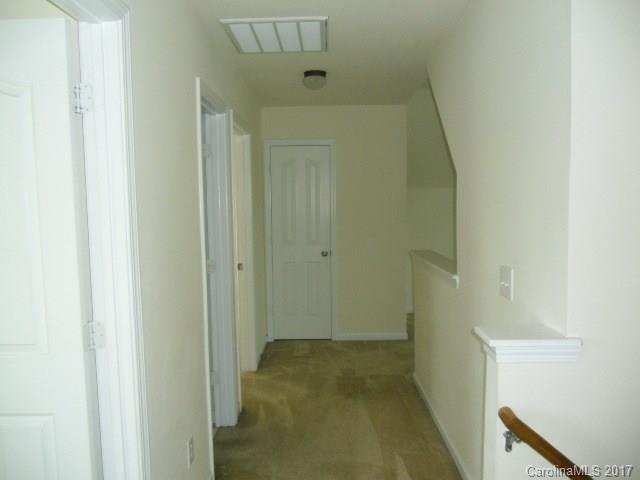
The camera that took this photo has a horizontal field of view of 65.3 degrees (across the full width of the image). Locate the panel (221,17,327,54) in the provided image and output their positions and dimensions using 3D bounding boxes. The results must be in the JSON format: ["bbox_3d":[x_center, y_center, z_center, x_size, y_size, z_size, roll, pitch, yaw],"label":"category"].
[{"bbox_3d":[-0.236,-1.182,2.919,0.570,0.020,0.575,-1,4,0],"label":"panel"}]

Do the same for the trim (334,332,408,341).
[{"bbox_3d":[0.556,1.021,5.263,0.760,0.080,0.015,-1,4,0],"label":"trim"}]

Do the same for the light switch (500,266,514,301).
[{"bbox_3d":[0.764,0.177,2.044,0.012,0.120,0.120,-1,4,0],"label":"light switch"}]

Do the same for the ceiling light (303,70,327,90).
[{"bbox_3d":[-0.038,-1.201,3.780,0.185,0.125,0.185,-1,4,0],"label":"ceiling light"}]

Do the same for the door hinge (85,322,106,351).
[{"bbox_3d":[-0.671,0.291,1.493,0.050,0.090,0.030,-1,4,0],"label":"door hinge"}]

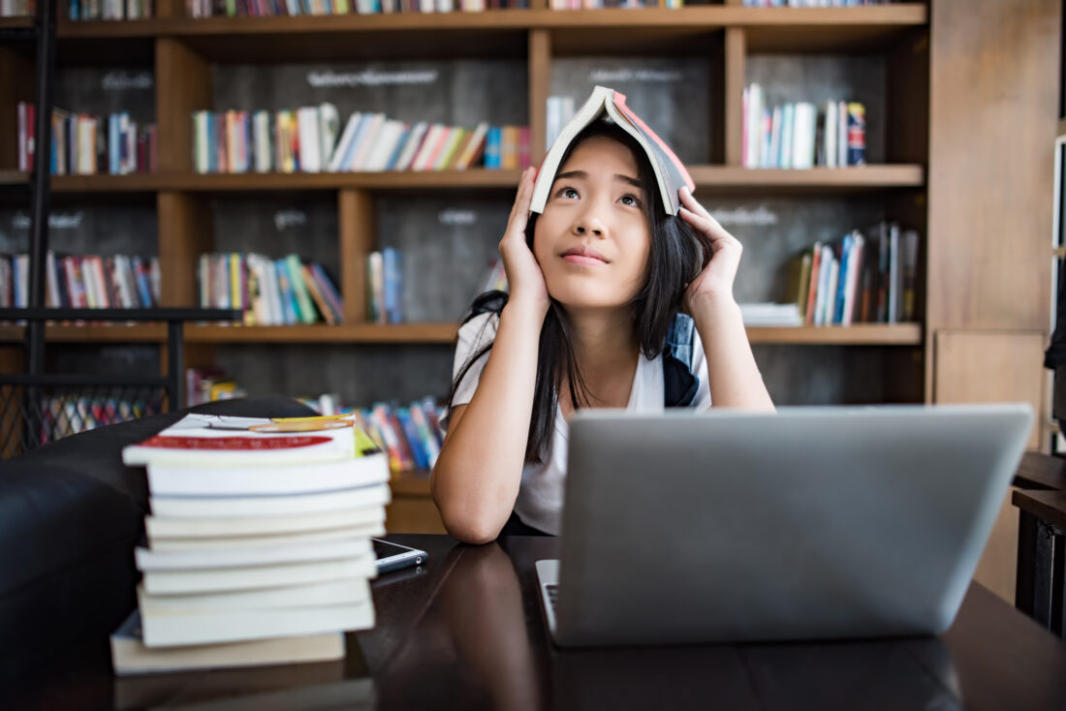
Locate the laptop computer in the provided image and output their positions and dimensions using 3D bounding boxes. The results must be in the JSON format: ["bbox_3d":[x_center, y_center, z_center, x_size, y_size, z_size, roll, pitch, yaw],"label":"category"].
[{"bbox_3d":[0.152,0.111,0.633,0.281,0.177,0.289,0,3,-4],"label":"laptop computer"}]

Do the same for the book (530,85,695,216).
[{"bbox_3d":[0.098,-0.234,0.928,0.172,0.127,0.205,2,17,9],"label":"book"}]

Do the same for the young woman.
[{"bbox_3d":[0.105,0.327,1.000,0.430,1.170,0.600,0,3,0],"label":"young woman"}]

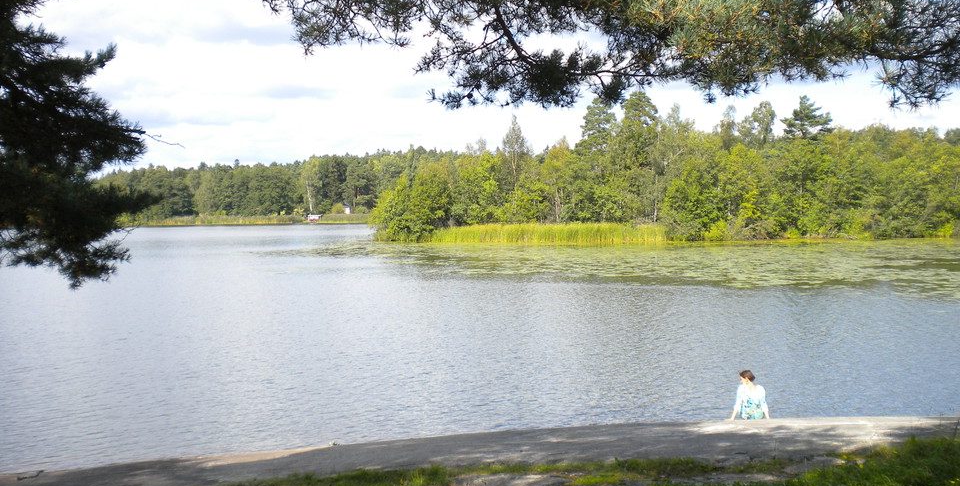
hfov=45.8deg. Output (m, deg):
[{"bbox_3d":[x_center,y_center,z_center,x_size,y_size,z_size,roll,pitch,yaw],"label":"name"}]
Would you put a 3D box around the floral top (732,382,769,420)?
[{"bbox_3d":[4.000,2.360,16.800,0.520,0.540,0.320,0,1,3],"label":"floral top"}]

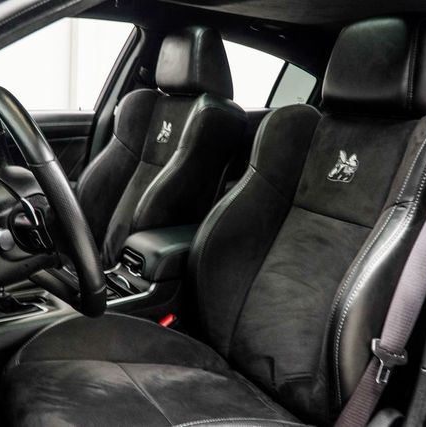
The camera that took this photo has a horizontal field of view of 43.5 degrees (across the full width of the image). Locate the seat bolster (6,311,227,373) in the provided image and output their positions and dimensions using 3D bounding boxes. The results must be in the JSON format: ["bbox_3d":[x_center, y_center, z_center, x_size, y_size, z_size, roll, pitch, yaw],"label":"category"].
[{"bbox_3d":[-0.174,0.307,1.230,0.560,0.130,0.120,13,4,-43],"label":"seat bolster"}]

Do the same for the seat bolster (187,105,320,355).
[{"bbox_3d":[0.076,0.019,1.363,0.180,0.635,0.137,22,-2,-43],"label":"seat bolster"}]

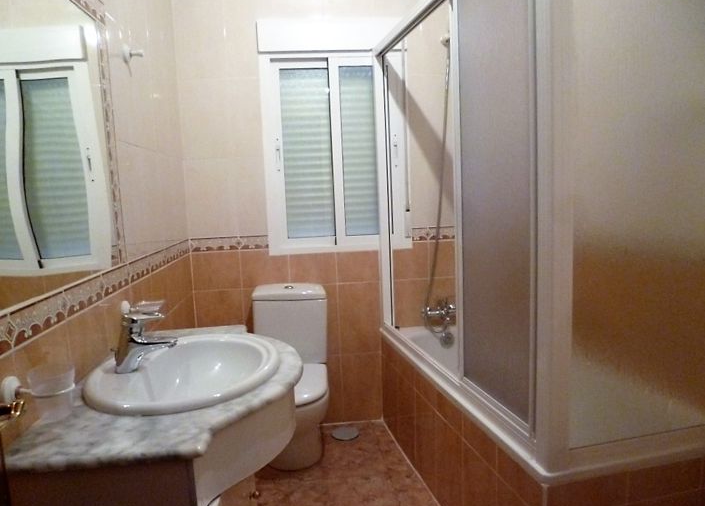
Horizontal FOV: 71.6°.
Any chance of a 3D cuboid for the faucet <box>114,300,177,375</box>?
[{"bbox_3d":[-0.476,0.197,1.117,0.145,0.150,0.050,-3,6,-8],"label":"faucet"}]

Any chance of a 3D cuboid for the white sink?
[{"bbox_3d":[-0.397,0.346,1.198,0.450,0.180,0.570,-3,6,-8],"label":"white sink"}]

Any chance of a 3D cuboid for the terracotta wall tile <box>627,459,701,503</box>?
[{"bbox_3d":[0.822,0.602,1.286,0.235,0.095,0.012,-3,6,-10],"label":"terracotta wall tile"}]

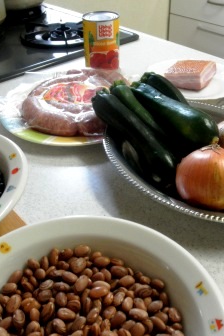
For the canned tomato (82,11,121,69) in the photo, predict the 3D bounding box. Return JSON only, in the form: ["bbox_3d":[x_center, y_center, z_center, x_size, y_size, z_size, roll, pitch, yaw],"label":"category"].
[{"bbox_3d":[-0.021,-0.285,0.813,0.076,0.111,0.076,-1,39,1],"label":"canned tomato"}]

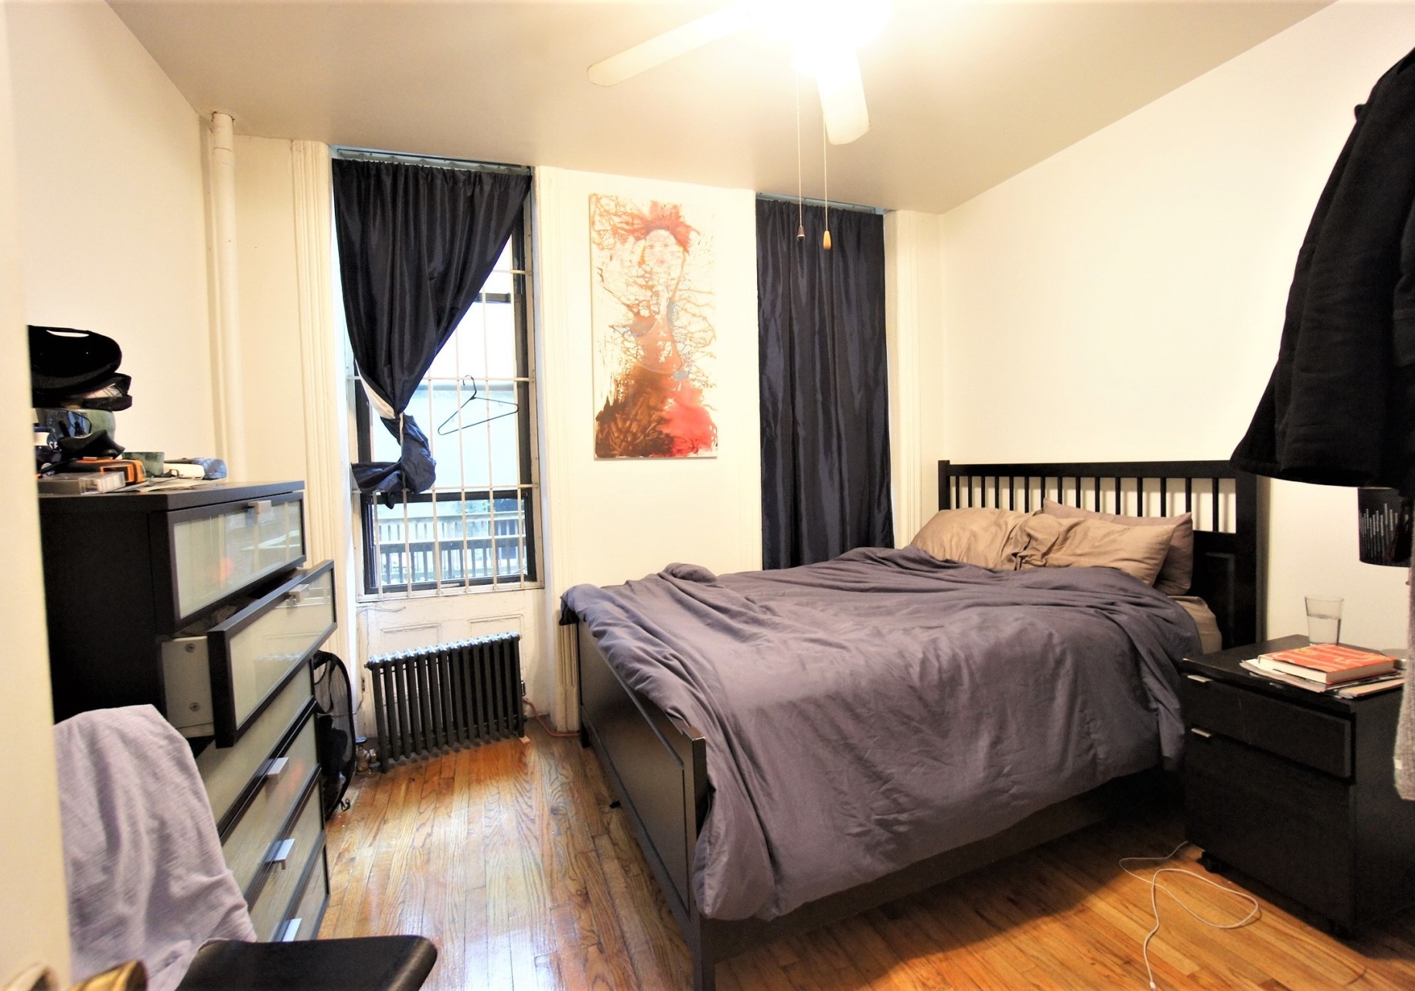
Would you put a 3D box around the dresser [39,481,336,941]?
[{"bbox_3d":[-1.174,0.601,1.336,0.550,1.226,0.835,-2,3,-21],"label":"dresser"}]

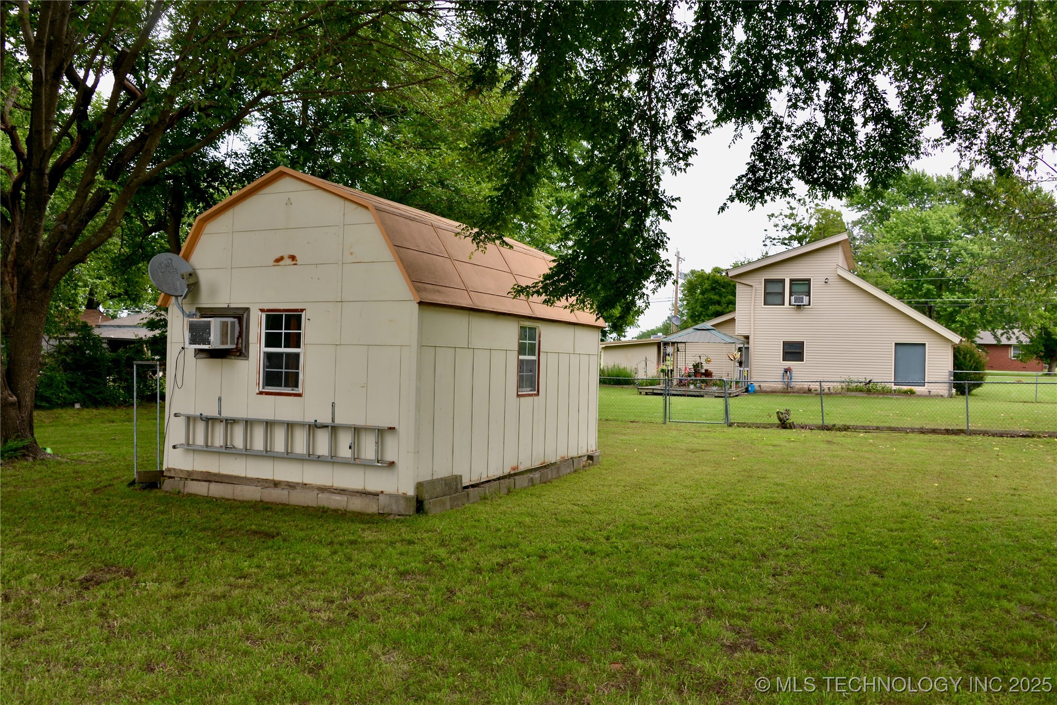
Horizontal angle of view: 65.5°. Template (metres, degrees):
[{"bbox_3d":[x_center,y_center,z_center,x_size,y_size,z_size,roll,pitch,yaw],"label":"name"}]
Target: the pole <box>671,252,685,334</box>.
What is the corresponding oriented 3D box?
[{"bbox_3d":[9.899,-2.397,54.944,0.900,9.021,1.000,1,-1,0],"label":"pole"}]

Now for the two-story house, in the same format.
[{"bbox_3d":[16.424,-1.717,43.265,10.600,7.600,10.000,1,-1,23],"label":"two-story house"}]

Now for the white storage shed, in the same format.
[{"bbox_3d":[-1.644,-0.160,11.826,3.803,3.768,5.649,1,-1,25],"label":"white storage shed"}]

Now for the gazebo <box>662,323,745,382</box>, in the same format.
[{"bbox_3d":[7.931,0.224,37.035,3.150,2.850,3.100,1,-1,23],"label":"gazebo"}]

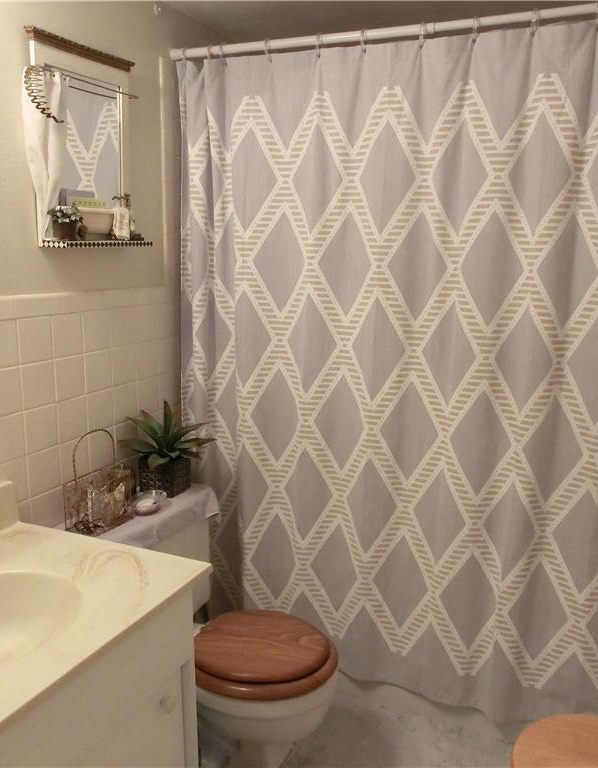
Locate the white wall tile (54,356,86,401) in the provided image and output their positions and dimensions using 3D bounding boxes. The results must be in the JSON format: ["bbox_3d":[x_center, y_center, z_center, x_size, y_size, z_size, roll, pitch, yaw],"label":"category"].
[{"bbox_3d":[-0.586,-0.015,1.815,0.009,0.108,0.108,6,12,24],"label":"white wall tile"}]

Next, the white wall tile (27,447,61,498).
[{"bbox_3d":[-0.642,0.220,1.784,0.010,0.109,0.109,5,12,24],"label":"white wall tile"}]

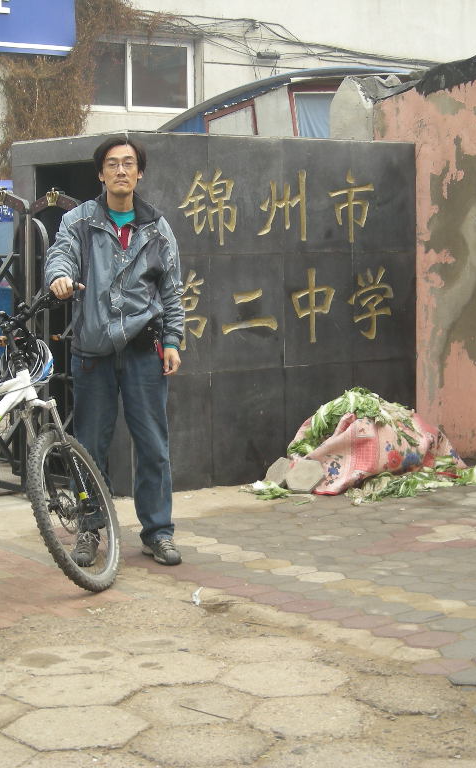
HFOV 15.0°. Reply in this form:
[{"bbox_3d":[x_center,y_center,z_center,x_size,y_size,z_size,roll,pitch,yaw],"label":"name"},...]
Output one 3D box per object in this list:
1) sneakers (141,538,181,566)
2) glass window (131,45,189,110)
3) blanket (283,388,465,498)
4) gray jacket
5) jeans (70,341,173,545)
[{"bbox_3d":[-0.321,0.704,7.580,0.110,0.110,0.290,-2,5,-18],"label":"sneakers"},{"bbox_3d":[-0.848,-3.334,19.500,0.780,0.700,0.080,-4,6,-40],"label":"glass window"},{"bbox_3d":[0.777,0.315,10.050,0.880,0.500,0.600,-4,6,-38],"label":"blanket"},{"bbox_3d":[-0.513,-0.451,7.500,0.570,0.690,0.400,-1,4,-2],"label":"gray jacket"},{"bbox_3d":[-0.492,0.234,7.620,0.420,0.910,0.300,-1,4,-2],"label":"jeans"}]

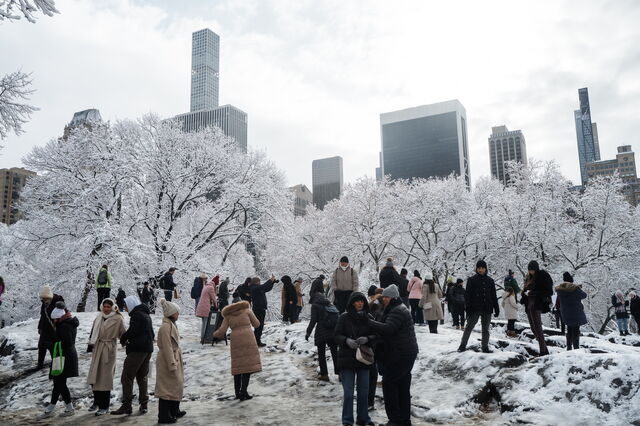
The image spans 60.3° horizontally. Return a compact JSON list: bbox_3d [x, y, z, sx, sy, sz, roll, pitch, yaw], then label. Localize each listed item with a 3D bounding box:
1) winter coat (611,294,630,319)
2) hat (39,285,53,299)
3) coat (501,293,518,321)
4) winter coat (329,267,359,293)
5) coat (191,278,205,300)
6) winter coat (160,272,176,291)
[{"bbox_3d":[10.584,3.276,19.400,0.640,0.830,0.440,-3,-10,14],"label":"winter coat"},{"bbox_3d":[-5.204,1.489,10.450,0.250,0.265,0.250,0,-10,-6],"label":"hat"},{"bbox_3d":[5.823,2.822,16.749,0.420,0.840,0.440,5,-12,-29],"label":"coat"},{"bbox_3d":[0.593,1.630,13.600,0.680,0.670,0.400,-1,-10,3],"label":"winter coat"},{"bbox_3d":[-4.137,2.550,18.600,0.420,0.800,0.500,6,-12,-36],"label":"coat"},{"bbox_3d":[-5.552,2.535,20.386,0.420,0.700,0.500,2,-10,-15],"label":"winter coat"}]

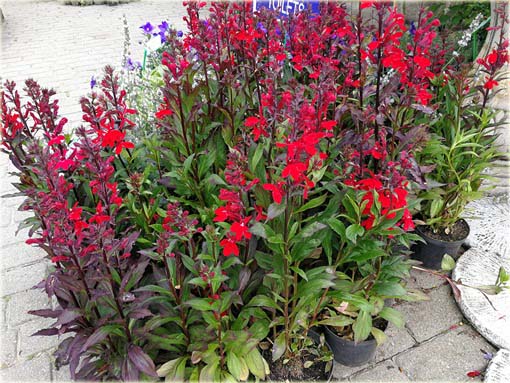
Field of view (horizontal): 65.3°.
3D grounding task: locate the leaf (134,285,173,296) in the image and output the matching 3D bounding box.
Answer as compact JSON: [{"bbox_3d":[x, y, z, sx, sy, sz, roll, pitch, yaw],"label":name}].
[{"bbox_3d":[-0.250,0.244,0.980,0.092,0.024,0.027,0,34,0],"label":"leaf"}]

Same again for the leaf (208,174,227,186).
[{"bbox_3d":[-0.099,-0.029,1.050,0.047,0.023,0.032,-1,34,0],"label":"leaf"}]

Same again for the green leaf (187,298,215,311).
[{"bbox_3d":[-0.127,0.262,0.924,0.065,0.022,0.026,0,34,0],"label":"green leaf"}]

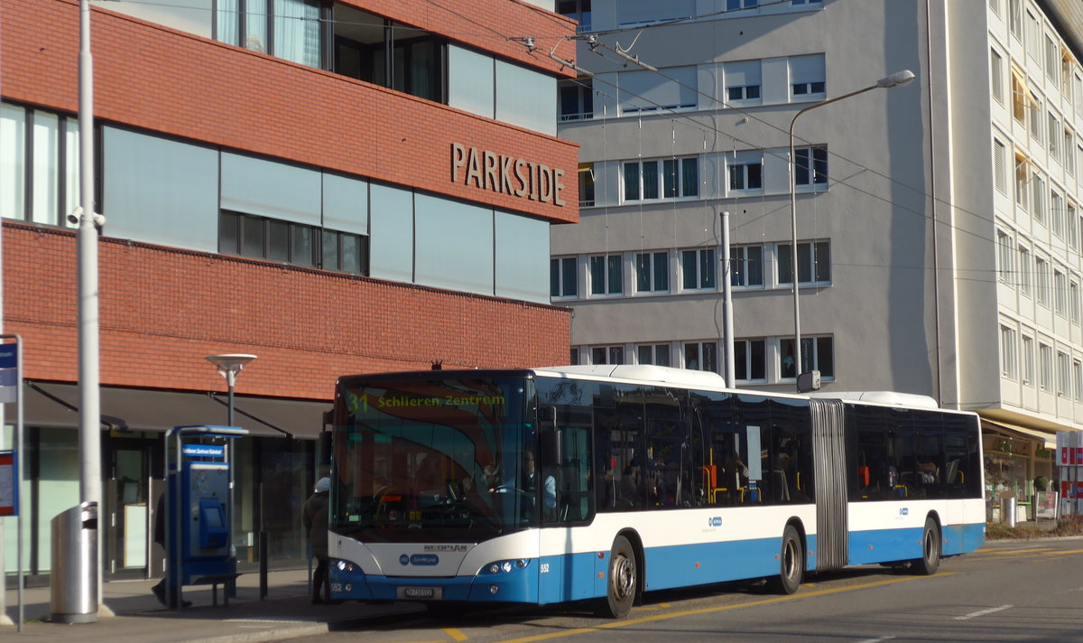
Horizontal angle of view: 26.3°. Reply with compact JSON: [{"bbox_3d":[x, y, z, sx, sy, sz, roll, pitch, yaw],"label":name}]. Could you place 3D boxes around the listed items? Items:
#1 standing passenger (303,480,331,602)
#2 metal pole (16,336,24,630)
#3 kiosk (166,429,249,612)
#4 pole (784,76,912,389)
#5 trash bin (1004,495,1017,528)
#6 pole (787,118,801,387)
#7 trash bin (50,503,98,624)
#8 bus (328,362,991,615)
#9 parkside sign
[{"bbox_3d":[-2.795,2.742,29.154,0.420,1.630,0.520,-2,-5,11],"label":"standing passenger"},{"bbox_3d":[-5.549,1.719,24.641,0.060,3.110,0.060,-1,-5,0],"label":"metal pole"},{"bbox_3d":[-4.150,2.424,28.871,0.620,2.270,0.950,-3,-6,24],"label":"kiosk"},{"bbox_3d":[6.346,-0.156,46.412,2.680,9.600,0.300,-3,-6,24],"label":"pole"},{"bbox_3d":[14.735,5.970,73.000,0.460,1.200,0.460,-2,-5,12],"label":"trash bin"},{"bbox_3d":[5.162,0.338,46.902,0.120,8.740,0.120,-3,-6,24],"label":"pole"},{"bbox_3d":[-5.221,2.686,25.917,0.524,1.350,0.524,-1,-5,0],"label":"trash bin"},{"bbox_3d":[2.498,2.328,32.717,2.650,2.980,18.000,-3,-5,25],"label":"bus"},{"bbox_3d":[-0.640,-3.073,49.000,0.120,0.820,4.650,-4,-6,30],"label":"parkside sign"}]

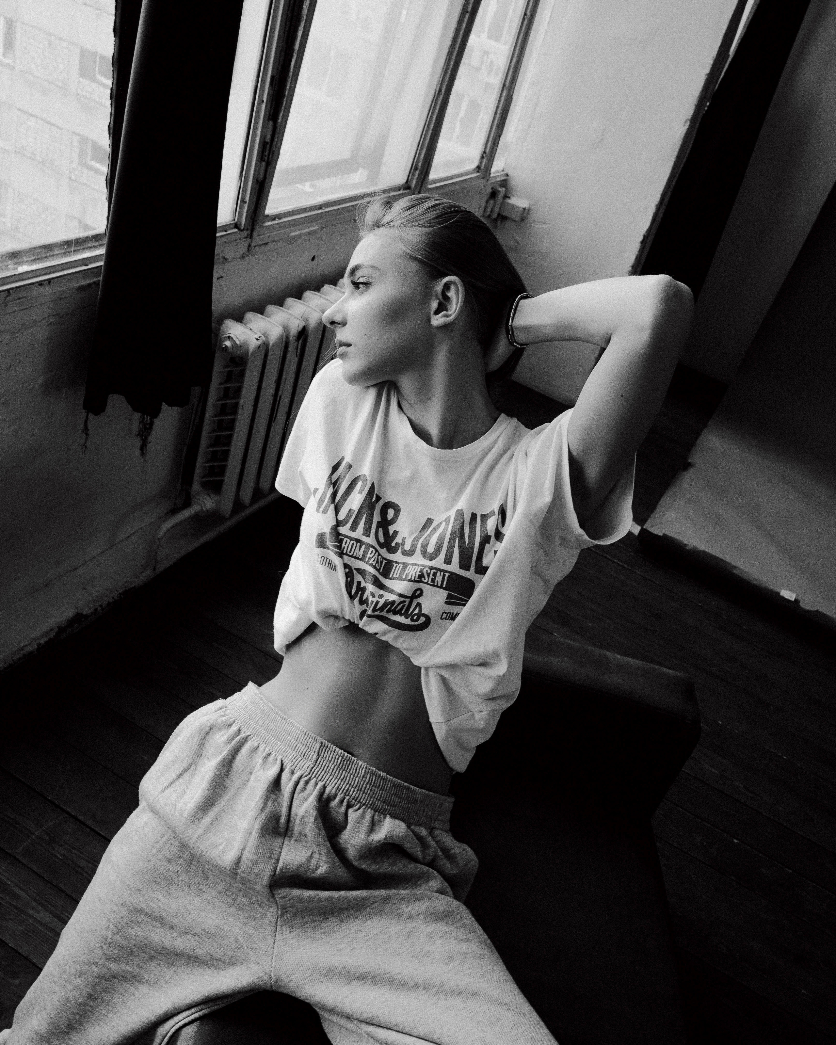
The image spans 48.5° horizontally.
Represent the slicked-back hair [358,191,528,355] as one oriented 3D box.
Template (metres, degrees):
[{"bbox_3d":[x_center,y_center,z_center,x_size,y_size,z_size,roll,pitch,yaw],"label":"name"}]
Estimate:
[{"bbox_3d":[0.029,-0.299,1.110,0.198,0.173,0.157,7,7,3],"label":"slicked-back hair"}]

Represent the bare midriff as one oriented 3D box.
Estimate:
[{"bbox_3d":[-0.062,0.215,1.070,0.225,0.150,0.165,10,-13,23],"label":"bare midriff"}]

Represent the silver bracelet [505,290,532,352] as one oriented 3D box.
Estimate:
[{"bbox_3d":[0.123,-0.230,1.060,0.013,0.066,0.057,-8,-5,44],"label":"silver bracelet"}]

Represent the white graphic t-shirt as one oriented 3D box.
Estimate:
[{"bbox_3d":[0.043,0.054,1.120,0.390,0.430,0.265,14,-14,20],"label":"white graphic t-shirt"}]

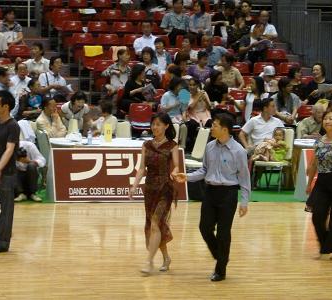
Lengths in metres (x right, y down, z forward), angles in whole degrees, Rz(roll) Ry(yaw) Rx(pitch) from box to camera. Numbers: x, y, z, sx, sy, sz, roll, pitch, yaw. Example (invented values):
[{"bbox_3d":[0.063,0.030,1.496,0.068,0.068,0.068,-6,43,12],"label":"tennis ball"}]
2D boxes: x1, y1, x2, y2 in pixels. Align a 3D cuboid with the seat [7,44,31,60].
[{"bbox_3d":[-2.354,-1.490,37.397,0.420,0.400,0.440,0,5,-14],"label":"seat"}]

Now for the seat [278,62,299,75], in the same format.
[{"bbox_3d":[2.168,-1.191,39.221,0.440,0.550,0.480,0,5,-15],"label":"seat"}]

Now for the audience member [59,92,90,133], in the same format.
[{"bbox_3d":[-1.340,-0.212,33.358,0.480,1.280,0.750,0,5,-12],"label":"audience member"}]

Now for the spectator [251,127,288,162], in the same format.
[{"bbox_3d":[1.419,-0.076,31.700,0.380,0.480,0.480,5,6,45],"label":"spectator"}]

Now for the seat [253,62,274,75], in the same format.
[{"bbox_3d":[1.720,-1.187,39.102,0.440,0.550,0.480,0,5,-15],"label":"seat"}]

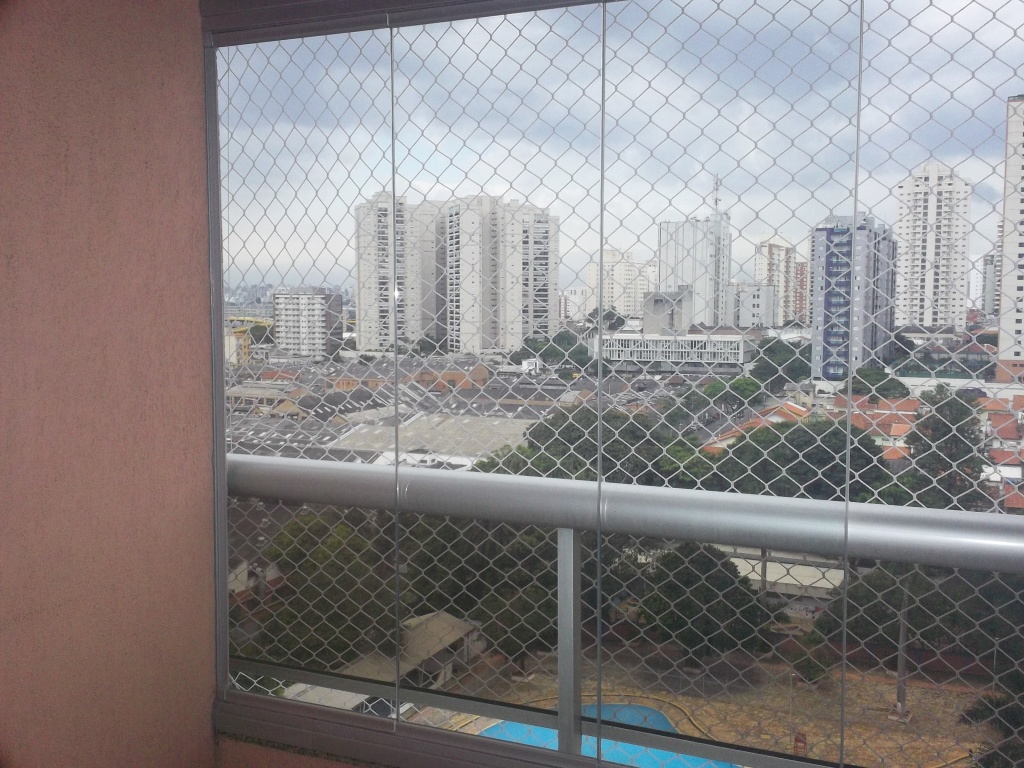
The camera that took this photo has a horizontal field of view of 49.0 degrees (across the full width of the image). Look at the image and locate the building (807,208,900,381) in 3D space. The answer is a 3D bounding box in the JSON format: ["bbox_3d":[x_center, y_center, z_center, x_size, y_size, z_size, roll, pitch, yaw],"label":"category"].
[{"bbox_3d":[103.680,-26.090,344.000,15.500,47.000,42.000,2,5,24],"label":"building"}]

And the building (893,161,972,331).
[{"bbox_3d":[183.100,-58.220,490.000,29.500,72.000,21.000,2,5,24],"label":"building"}]

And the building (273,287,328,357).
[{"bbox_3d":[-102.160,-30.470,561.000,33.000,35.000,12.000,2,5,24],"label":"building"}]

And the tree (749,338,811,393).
[{"bbox_3d":[73.640,-5.000,308.000,15.800,14.800,14.000,1,5,13],"label":"tree"}]

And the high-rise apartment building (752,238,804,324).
[{"bbox_3d":[147.570,-56.090,628.000,18.000,52.000,36.000,2,5,24],"label":"high-rise apartment building"}]

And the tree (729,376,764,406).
[{"bbox_3d":[53.810,1.880,258.000,8.000,7.300,8.000,1,5,12],"label":"tree"}]

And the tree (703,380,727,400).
[{"bbox_3d":[47.200,1.840,262.000,5.500,5.200,5.500,1,5,10],"label":"tree"}]

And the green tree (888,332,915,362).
[{"bbox_3d":[133.560,-12.590,385.000,9.400,10.600,9.000,2,5,19],"label":"green tree"}]

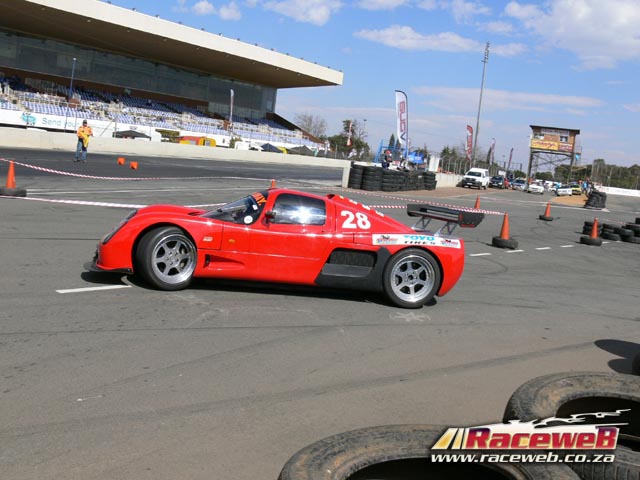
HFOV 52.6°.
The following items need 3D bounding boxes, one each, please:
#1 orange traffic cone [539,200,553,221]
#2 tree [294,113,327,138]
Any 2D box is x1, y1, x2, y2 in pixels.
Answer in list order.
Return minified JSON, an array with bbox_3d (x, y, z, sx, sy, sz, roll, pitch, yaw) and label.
[{"bbox_3d":[9.224,-1.163,26.400,0.570,0.760,0.570,7,7,0],"label":"orange traffic cone"},{"bbox_3d":[-2.677,-26.901,165.000,8.200,11.500,8.000,6,7,0],"label":"tree"}]

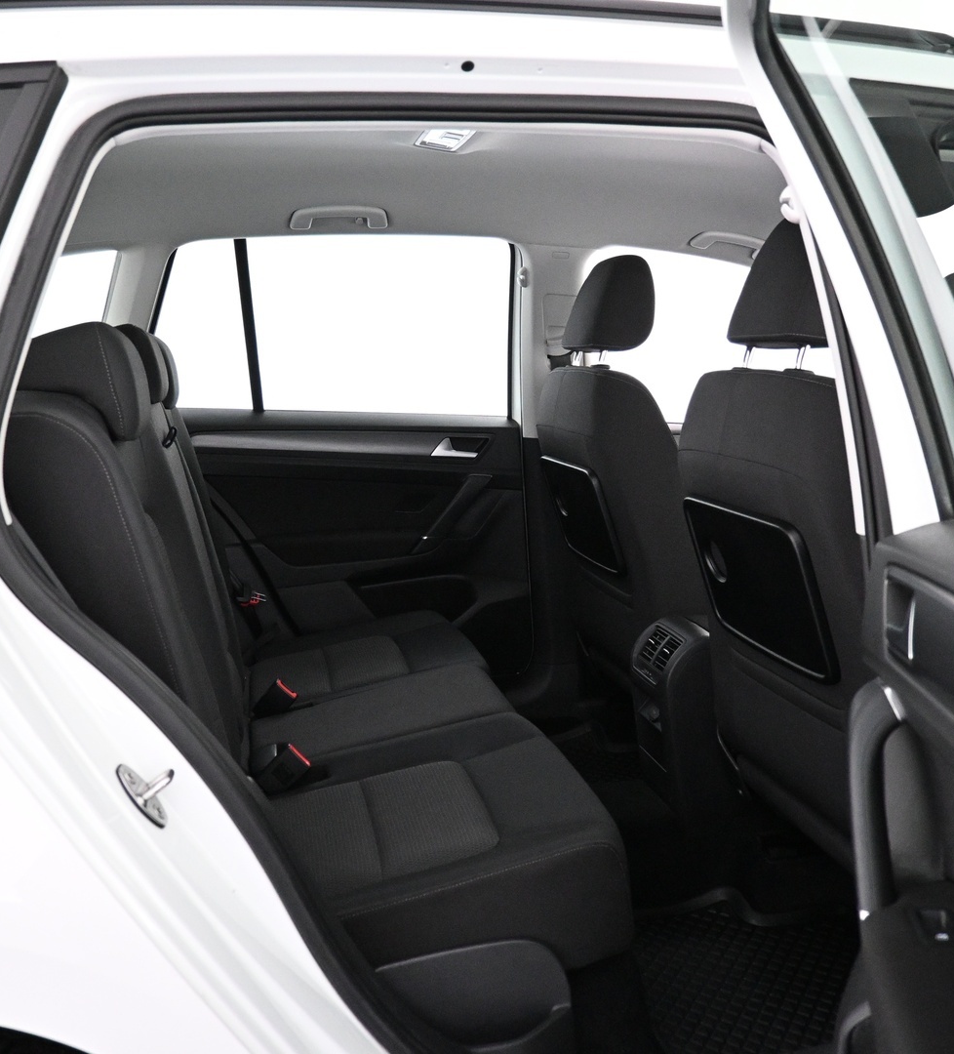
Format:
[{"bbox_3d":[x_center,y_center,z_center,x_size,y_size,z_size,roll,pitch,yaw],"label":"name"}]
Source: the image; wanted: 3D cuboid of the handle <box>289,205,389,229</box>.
[{"bbox_3d":[-0.286,-0.651,2.200,0.205,0.044,0.043,-2,9,-15],"label":"handle"}]

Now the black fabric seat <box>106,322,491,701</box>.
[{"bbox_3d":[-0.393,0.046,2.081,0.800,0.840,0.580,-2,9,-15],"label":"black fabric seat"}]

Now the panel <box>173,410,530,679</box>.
[{"bbox_3d":[-0.303,0.060,2.479,0.895,0.670,0.130,-2,9,-15],"label":"panel"}]

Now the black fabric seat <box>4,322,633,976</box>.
[{"bbox_3d":[-0.217,0.149,1.432,0.800,0.840,0.520,-2,9,-15],"label":"black fabric seat"}]

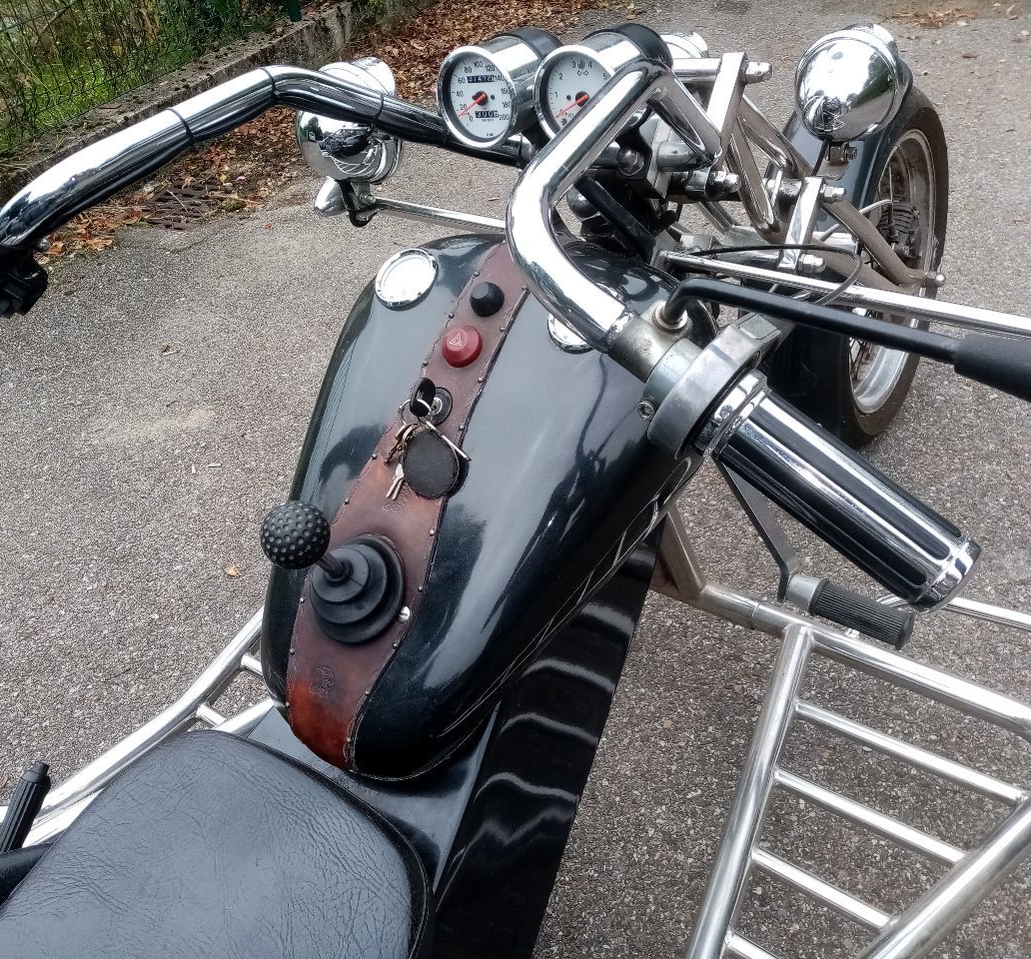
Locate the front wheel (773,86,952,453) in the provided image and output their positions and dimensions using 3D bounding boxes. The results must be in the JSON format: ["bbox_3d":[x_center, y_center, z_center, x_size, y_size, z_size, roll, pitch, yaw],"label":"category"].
[{"bbox_3d":[0.644,-0.375,1.756,0.130,0.640,0.640,14,44,32],"label":"front wheel"}]

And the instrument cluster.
[{"bbox_3d":[0.032,-0.346,0.848,0.190,0.090,0.098,14,40,31],"label":"instrument cluster"}]

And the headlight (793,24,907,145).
[{"bbox_3d":[0.408,-0.479,1.165,0.135,0.138,0.135,14,44,31],"label":"headlight"}]

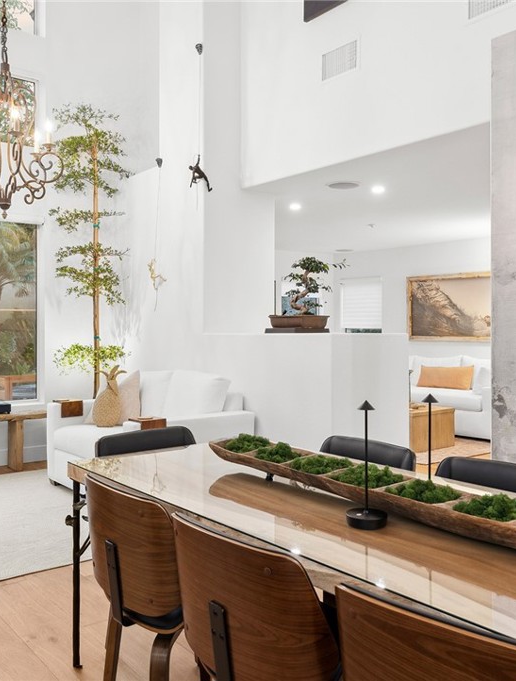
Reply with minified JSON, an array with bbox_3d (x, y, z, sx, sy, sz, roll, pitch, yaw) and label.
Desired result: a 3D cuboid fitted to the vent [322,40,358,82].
[{"bbox_3d":[0.569,-1.967,4.606,0.030,0.210,0.355,-1,1,-39],"label":"vent"}]

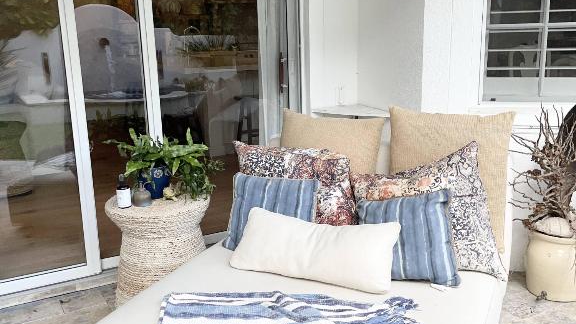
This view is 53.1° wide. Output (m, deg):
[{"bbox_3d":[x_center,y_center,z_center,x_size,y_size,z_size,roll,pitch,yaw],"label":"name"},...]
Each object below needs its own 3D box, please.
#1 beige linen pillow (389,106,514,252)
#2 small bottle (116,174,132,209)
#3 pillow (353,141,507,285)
[{"bbox_3d":[0.716,0.071,2.635,0.559,0.616,0.152,5,3,24],"label":"beige linen pillow"},{"bbox_3d":[-0.760,0.132,2.667,0.069,0.149,0.069,-5,14,-16],"label":"small bottle"},{"bbox_3d":[0.579,0.196,2.406,0.603,0.533,0.159,-8,-3,24],"label":"pillow"}]

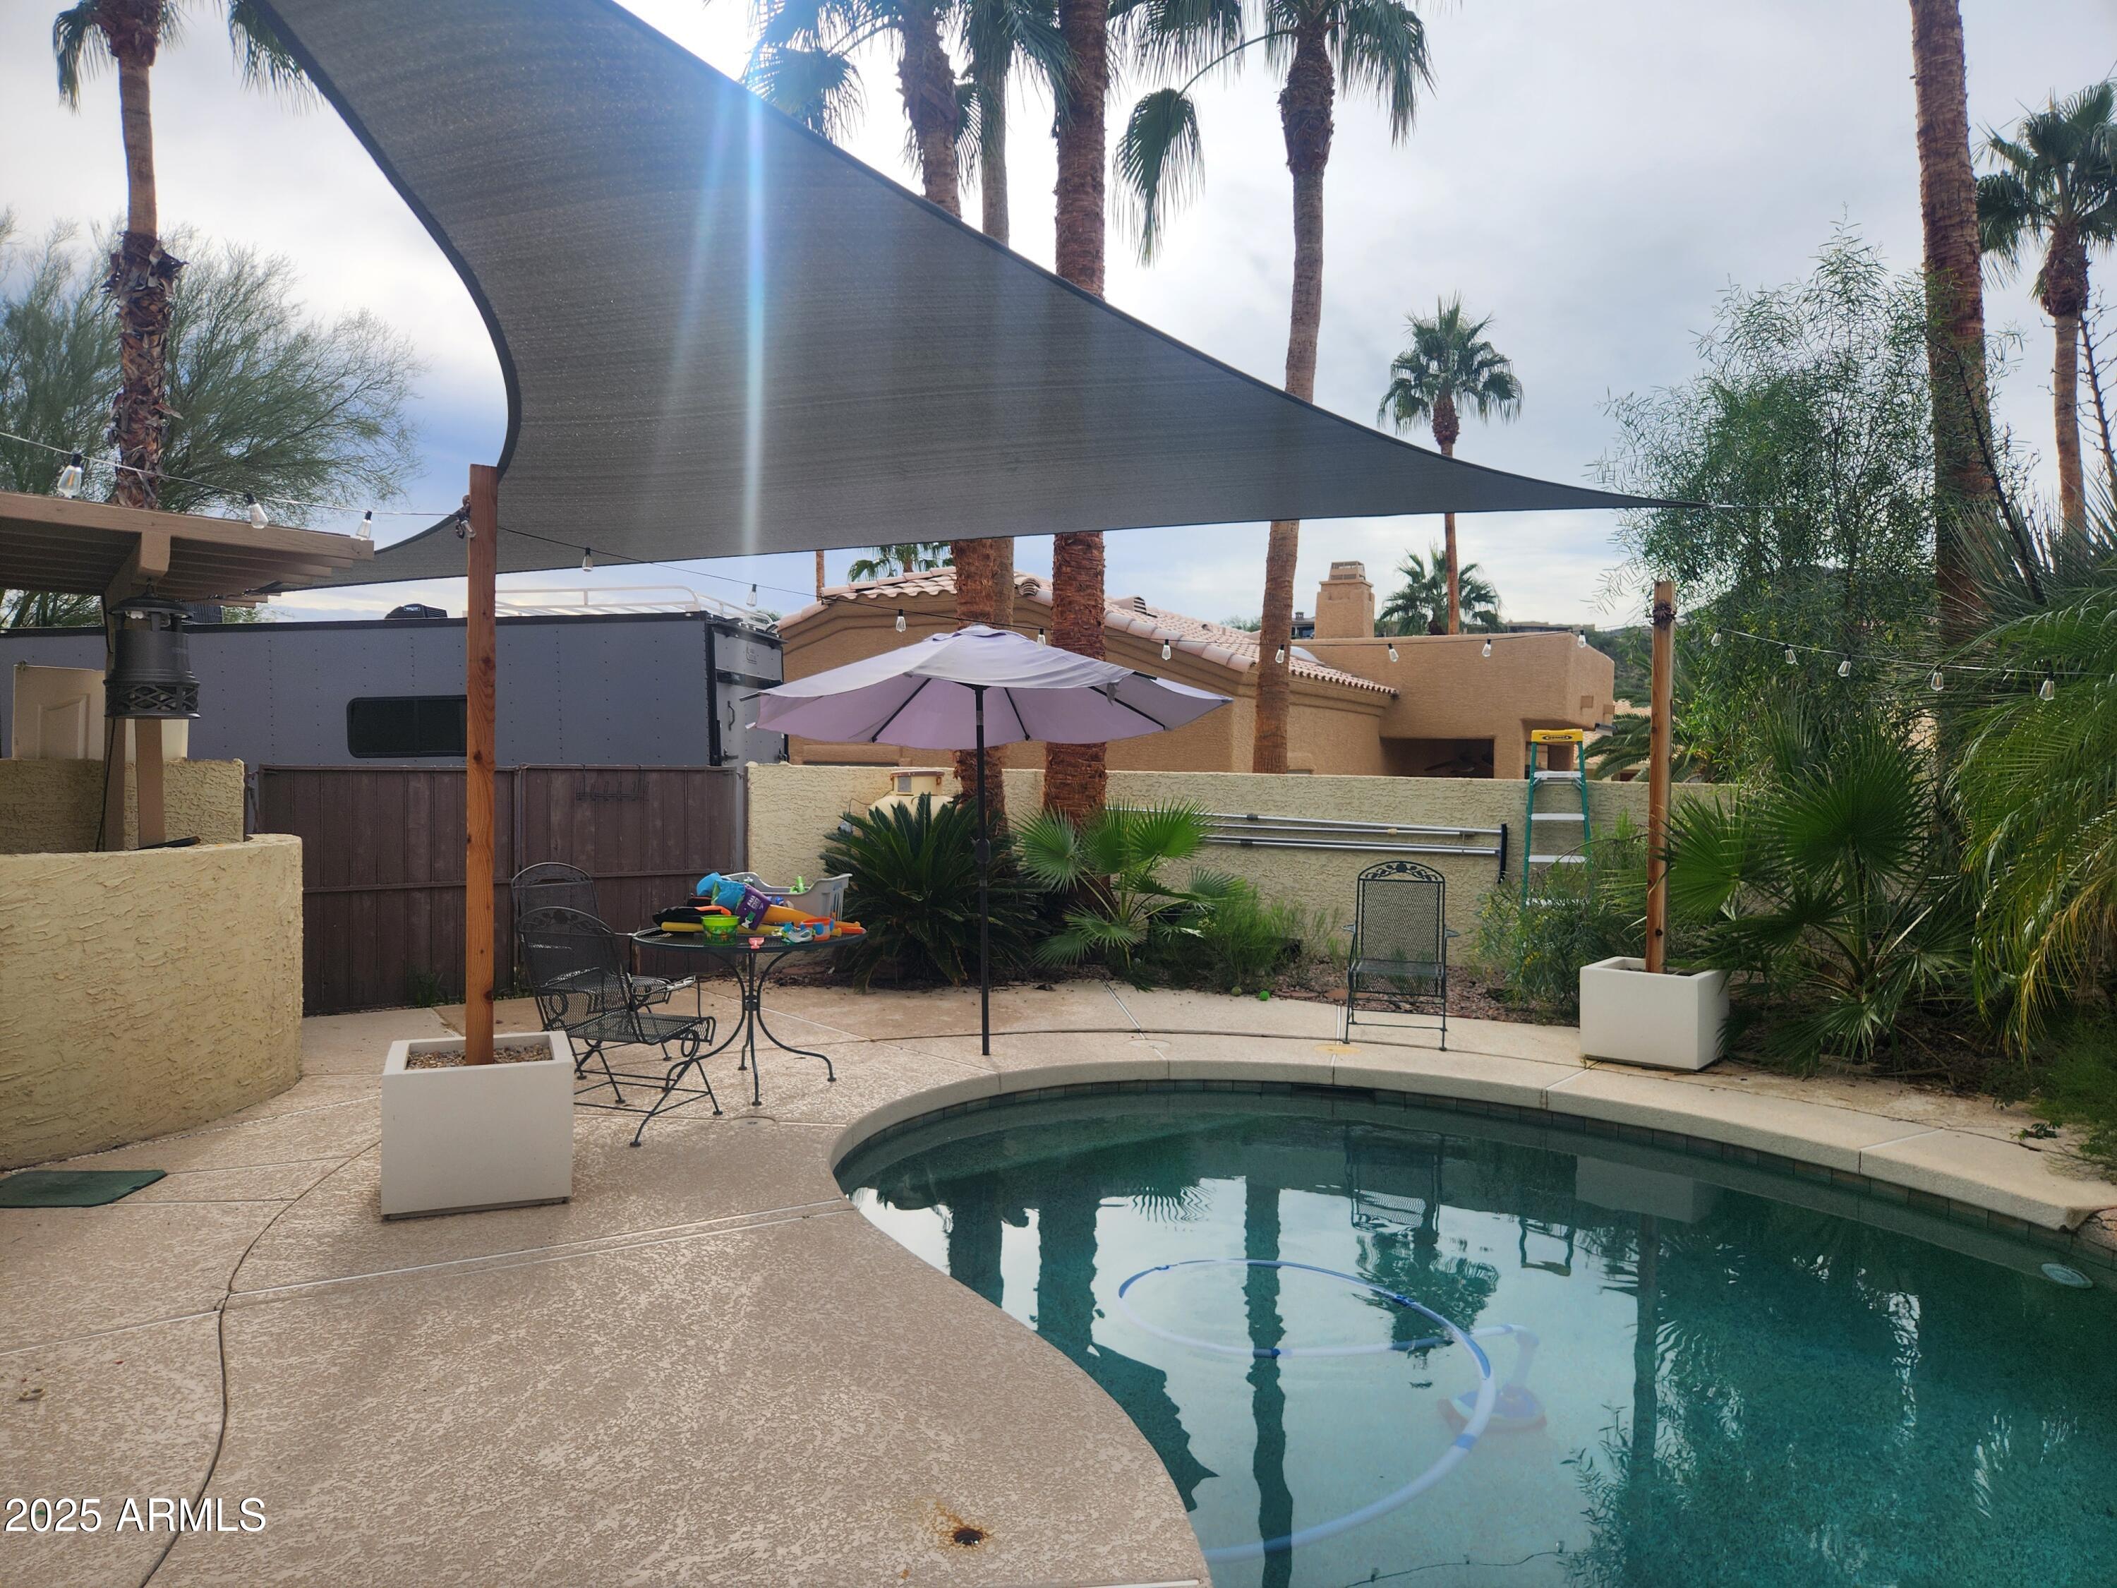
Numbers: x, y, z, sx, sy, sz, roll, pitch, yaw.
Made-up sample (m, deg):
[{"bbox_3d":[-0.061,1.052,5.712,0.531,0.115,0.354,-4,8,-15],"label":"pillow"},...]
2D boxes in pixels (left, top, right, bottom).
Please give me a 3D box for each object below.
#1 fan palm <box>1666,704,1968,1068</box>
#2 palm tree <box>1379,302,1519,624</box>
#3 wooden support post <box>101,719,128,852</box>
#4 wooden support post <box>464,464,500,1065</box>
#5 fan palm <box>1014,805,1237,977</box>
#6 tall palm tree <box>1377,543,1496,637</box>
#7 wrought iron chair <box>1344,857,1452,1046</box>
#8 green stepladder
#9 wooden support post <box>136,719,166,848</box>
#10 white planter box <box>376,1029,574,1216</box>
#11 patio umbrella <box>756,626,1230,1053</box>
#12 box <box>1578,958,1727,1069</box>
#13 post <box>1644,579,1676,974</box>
[{"bbox_3d":[4.347,0.462,8.061,1.727,1.897,1.500,2,1,28],"label":"fan palm"},{"bbox_3d":[9.390,-5.520,34.000,3.450,13.000,3.450,1,1,0],"label":"palm tree"},{"bbox_3d":[-4.900,0.143,7.307,0.090,2.270,0.090,0,2,-36],"label":"wooden support post"},{"bbox_3d":[-2.009,0.056,4.901,0.090,2.383,0.090,0,1,-22],"label":"wooden support post"},{"bbox_3d":[0.504,0.660,10.467,1.687,1.211,1.450,1,1,3],"label":"fan palm"},{"bbox_3d":[10.160,-2.930,38.000,3.300,7.700,3.300,1,1,0],"label":"tall palm tree"},{"bbox_3d":[1.885,0.865,7.810,0.640,0.950,0.680,1,1,18],"label":"wrought iron chair"},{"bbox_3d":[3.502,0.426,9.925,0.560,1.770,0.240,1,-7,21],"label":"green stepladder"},{"bbox_3d":[-3.680,0.220,5.700,0.105,2.120,0.105,0,1,-40],"label":"wooden support post"},{"bbox_3d":[-2.023,1.140,4.925,0.581,0.475,0.571,0,1,-22],"label":"white planter box"},{"bbox_3d":[-0.375,0.230,7.150,2.500,2.160,2.500,1,1,0],"label":"patio umbrella"},{"bbox_3d":[3.100,1.137,7.330,0.570,0.456,0.570,2,1,38],"label":"box"},{"bbox_3d":[3.195,0.077,7.472,0.090,2.396,0.090,2,2,36],"label":"post"}]

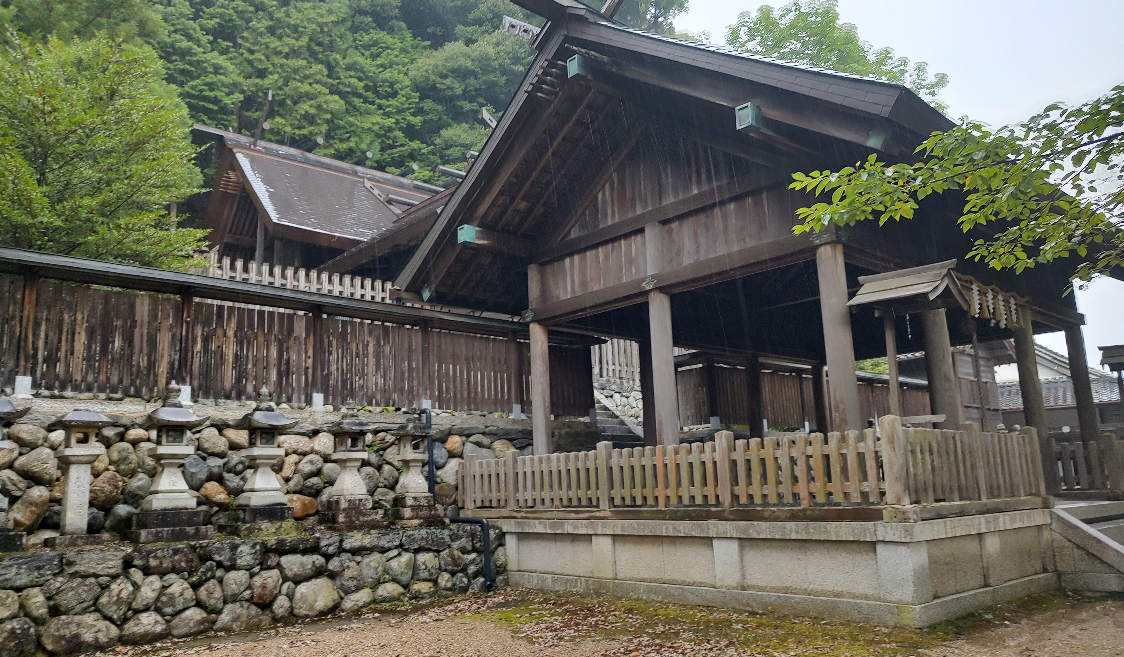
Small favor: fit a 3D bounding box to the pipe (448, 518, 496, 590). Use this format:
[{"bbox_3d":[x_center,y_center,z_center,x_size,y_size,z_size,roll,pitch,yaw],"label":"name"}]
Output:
[{"bbox_3d":[-1.535,3.593,12.590,0.126,1.104,1.133,9,-16,-43],"label":"pipe"}]

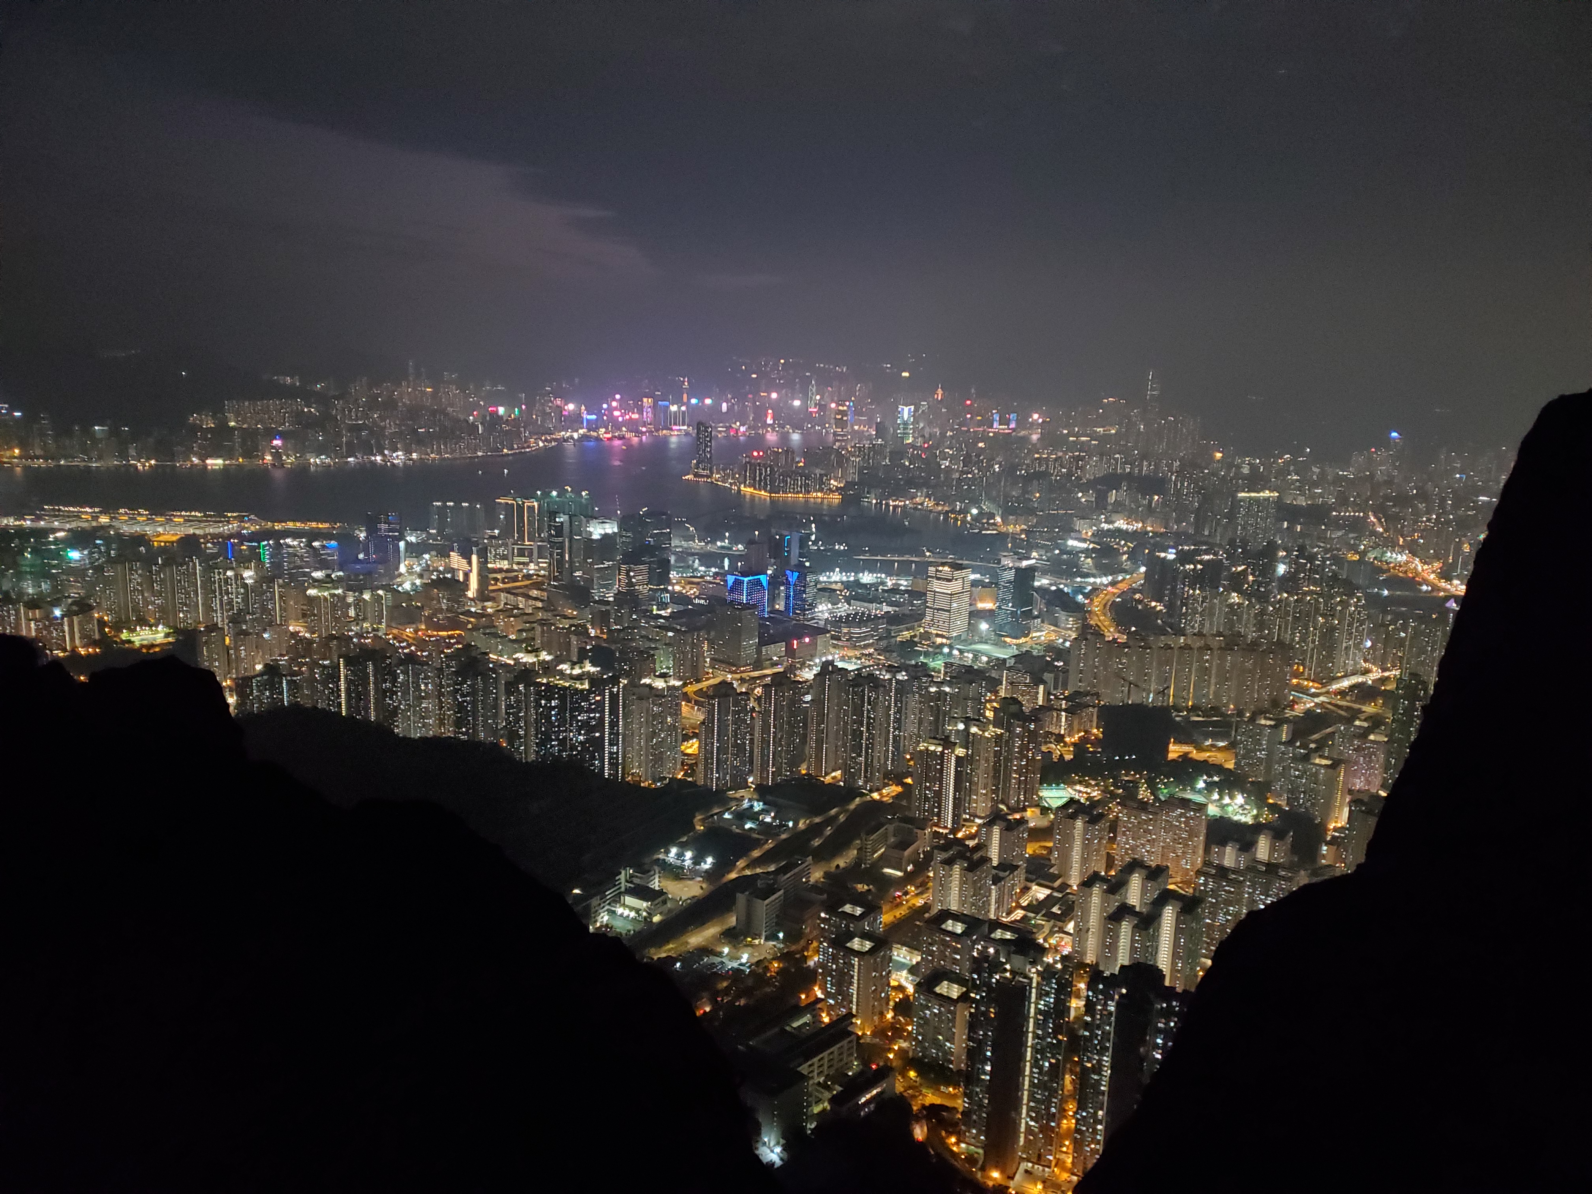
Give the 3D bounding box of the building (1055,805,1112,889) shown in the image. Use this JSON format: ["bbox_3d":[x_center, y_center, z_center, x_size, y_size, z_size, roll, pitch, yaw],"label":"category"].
[{"bbox_3d":[258.300,223.800,1080.500,36.000,65.000,36.000,10,14,36],"label":"building"}]

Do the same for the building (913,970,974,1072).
[{"bbox_3d":[92.700,258.500,729.400,30.000,45.000,32.000,10,14,36],"label":"building"}]

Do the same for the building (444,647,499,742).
[{"bbox_3d":[-349.900,115.800,1300.200,39.000,99.000,41.000,12,15,41],"label":"building"}]

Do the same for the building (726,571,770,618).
[{"bbox_3d":[-88.500,7.100,2122.800,45.000,94.000,53.000,12,15,40],"label":"building"}]

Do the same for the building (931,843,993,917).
[{"bbox_3d":[129.000,226.500,935.600,35.000,51.000,33.000,10,14,36],"label":"building"}]

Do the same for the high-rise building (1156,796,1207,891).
[{"bbox_3d":[352.000,225.300,1096.600,33.000,75.000,31.000,10,14,34],"label":"high-rise building"}]

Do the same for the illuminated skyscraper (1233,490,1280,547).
[{"bbox_3d":[1321.200,-211.800,3433.700,118.000,170.000,30.000,-2,12,-20],"label":"illuminated skyscraper"}]

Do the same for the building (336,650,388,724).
[{"bbox_3d":[-468.100,110.400,1292.900,50.000,104.000,47.000,6,12,20],"label":"building"}]

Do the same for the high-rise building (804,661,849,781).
[{"bbox_3d":[32.400,133.300,1318.600,33.000,121.000,35.000,11,14,39],"label":"high-rise building"}]

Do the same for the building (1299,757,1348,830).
[{"bbox_3d":[567.500,207.000,1295.000,38.000,65.000,40.000,12,15,41],"label":"building"}]

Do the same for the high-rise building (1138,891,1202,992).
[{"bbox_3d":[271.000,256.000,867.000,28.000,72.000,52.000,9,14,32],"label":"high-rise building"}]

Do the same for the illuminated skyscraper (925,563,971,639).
[{"bbox_3d":[286.100,12.600,2244.500,57.000,137.000,55.000,12,15,40],"label":"illuminated skyscraper"}]

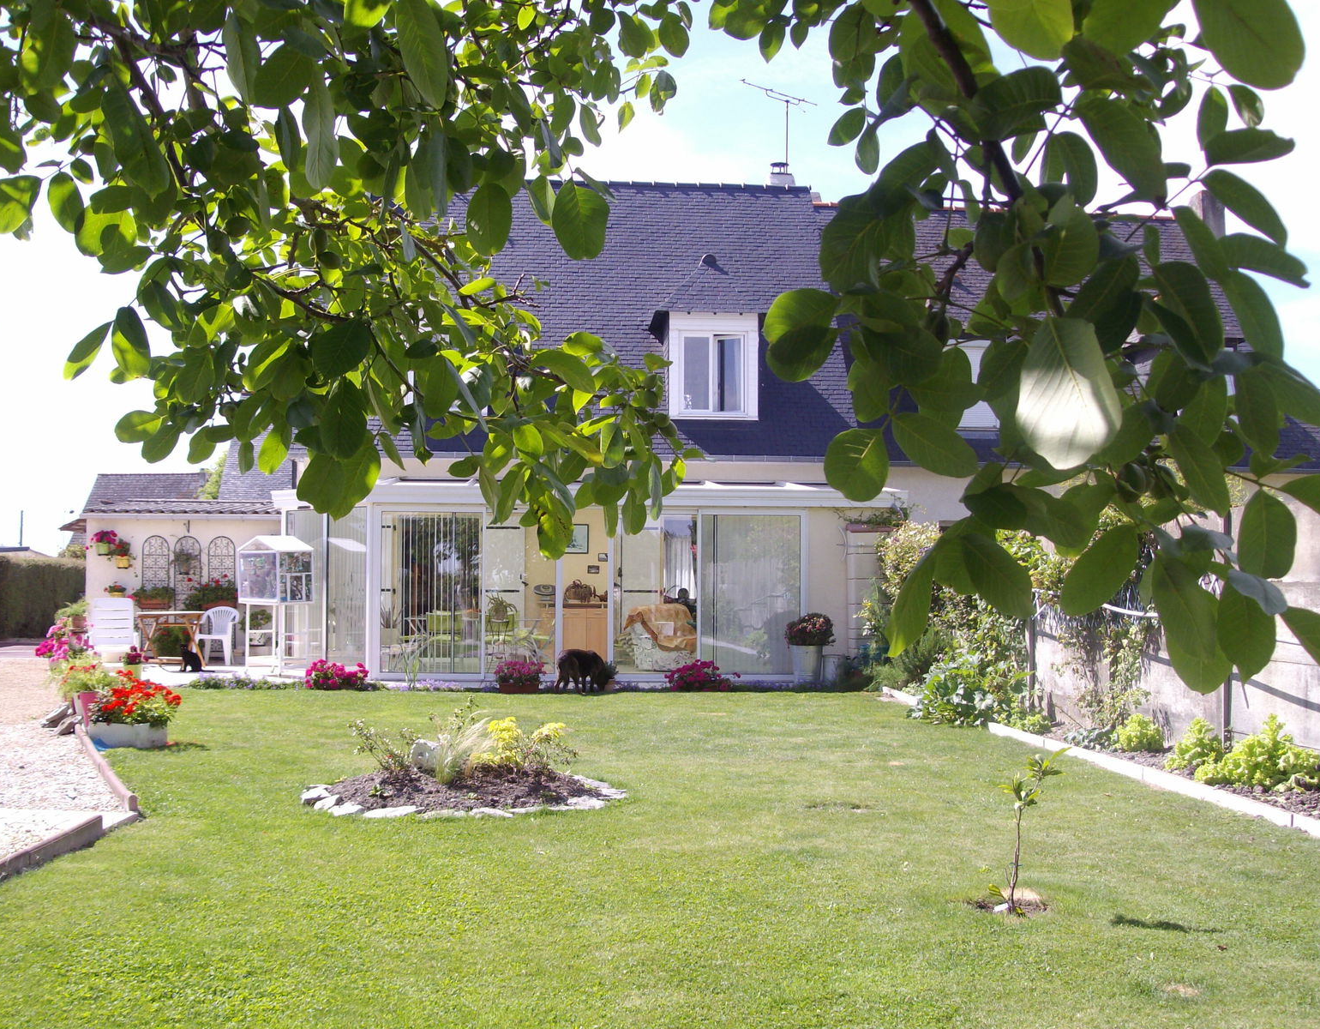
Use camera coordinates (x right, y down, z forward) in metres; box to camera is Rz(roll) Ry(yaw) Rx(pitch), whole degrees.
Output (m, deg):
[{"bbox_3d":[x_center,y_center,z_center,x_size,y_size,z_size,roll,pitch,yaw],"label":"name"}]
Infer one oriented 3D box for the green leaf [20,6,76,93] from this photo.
[{"bbox_3d":[-0.816,-0.620,1.900,0.070,0.115,0.035,14,0,0],"label":"green leaf"}]

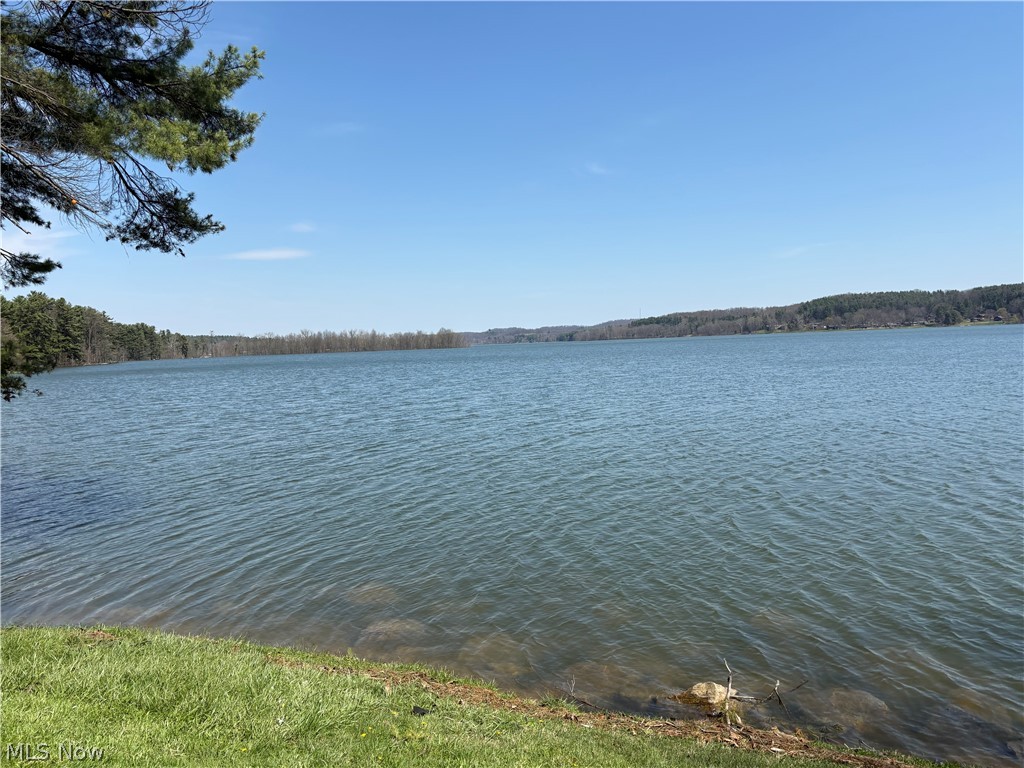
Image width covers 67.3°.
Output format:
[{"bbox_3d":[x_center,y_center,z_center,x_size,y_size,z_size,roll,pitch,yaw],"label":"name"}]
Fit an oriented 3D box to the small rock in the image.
[{"bbox_3d":[1.170,1.939,4.750,0.400,0.150,0.280,-2,3,6],"label":"small rock"}]

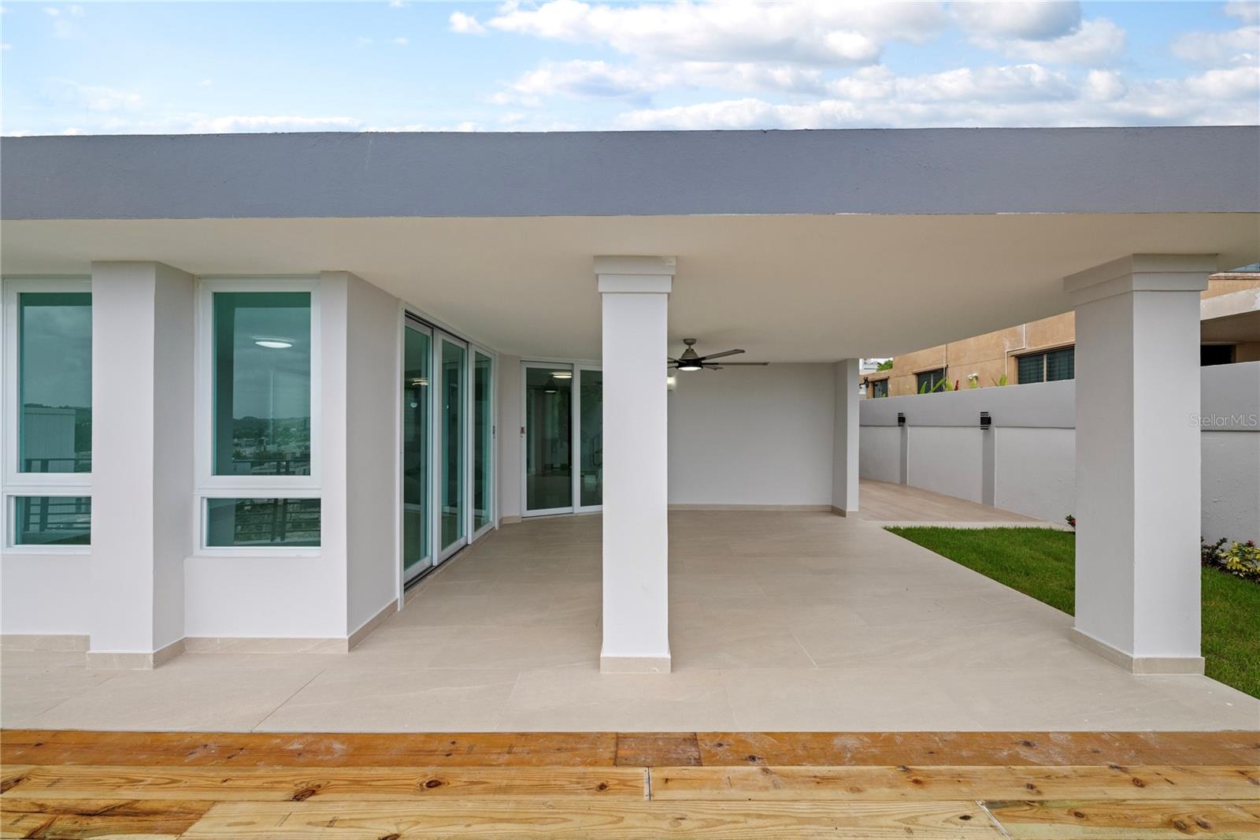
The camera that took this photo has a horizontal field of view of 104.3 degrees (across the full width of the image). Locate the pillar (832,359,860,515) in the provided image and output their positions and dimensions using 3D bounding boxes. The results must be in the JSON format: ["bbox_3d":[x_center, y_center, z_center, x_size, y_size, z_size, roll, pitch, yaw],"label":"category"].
[{"bbox_3d":[3.450,0.300,7.817,0.218,2.460,0.500,0,0,0],"label":"pillar"}]

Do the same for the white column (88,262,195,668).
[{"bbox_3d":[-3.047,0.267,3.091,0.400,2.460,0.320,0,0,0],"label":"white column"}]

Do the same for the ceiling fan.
[{"bbox_3d":[0.699,-0.766,5.703,1.840,0.358,1.680,0,0,0],"label":"ceiling fan"}]

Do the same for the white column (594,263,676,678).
[{"bbox_3d":[0.033,0.267,3.110,0.481,2.460,0.481,0,0,0],"label":"white column"}]

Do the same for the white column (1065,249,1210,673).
[{"bbox_3d":[3.193,0.267,3.109,0.490,2.460,0.480,0,0,0],"label":"white column"}]

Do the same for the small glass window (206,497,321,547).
[{"bbox_3d":[-2.474,0.686,3.302,0.789,0.351,0.080,0,0,0],"label":"small glass window"}]

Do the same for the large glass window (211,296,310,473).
[{"bbox_3d":[-2.466,-0.237,3.282,0.692,1.266,0.080,0,0,0],"label":"large glass window"}]

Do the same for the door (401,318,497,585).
[{"bbox_3d":[-1.947,0.293,5.487,0.150,2.397,2.832,0,0,0],"label":"door"}]

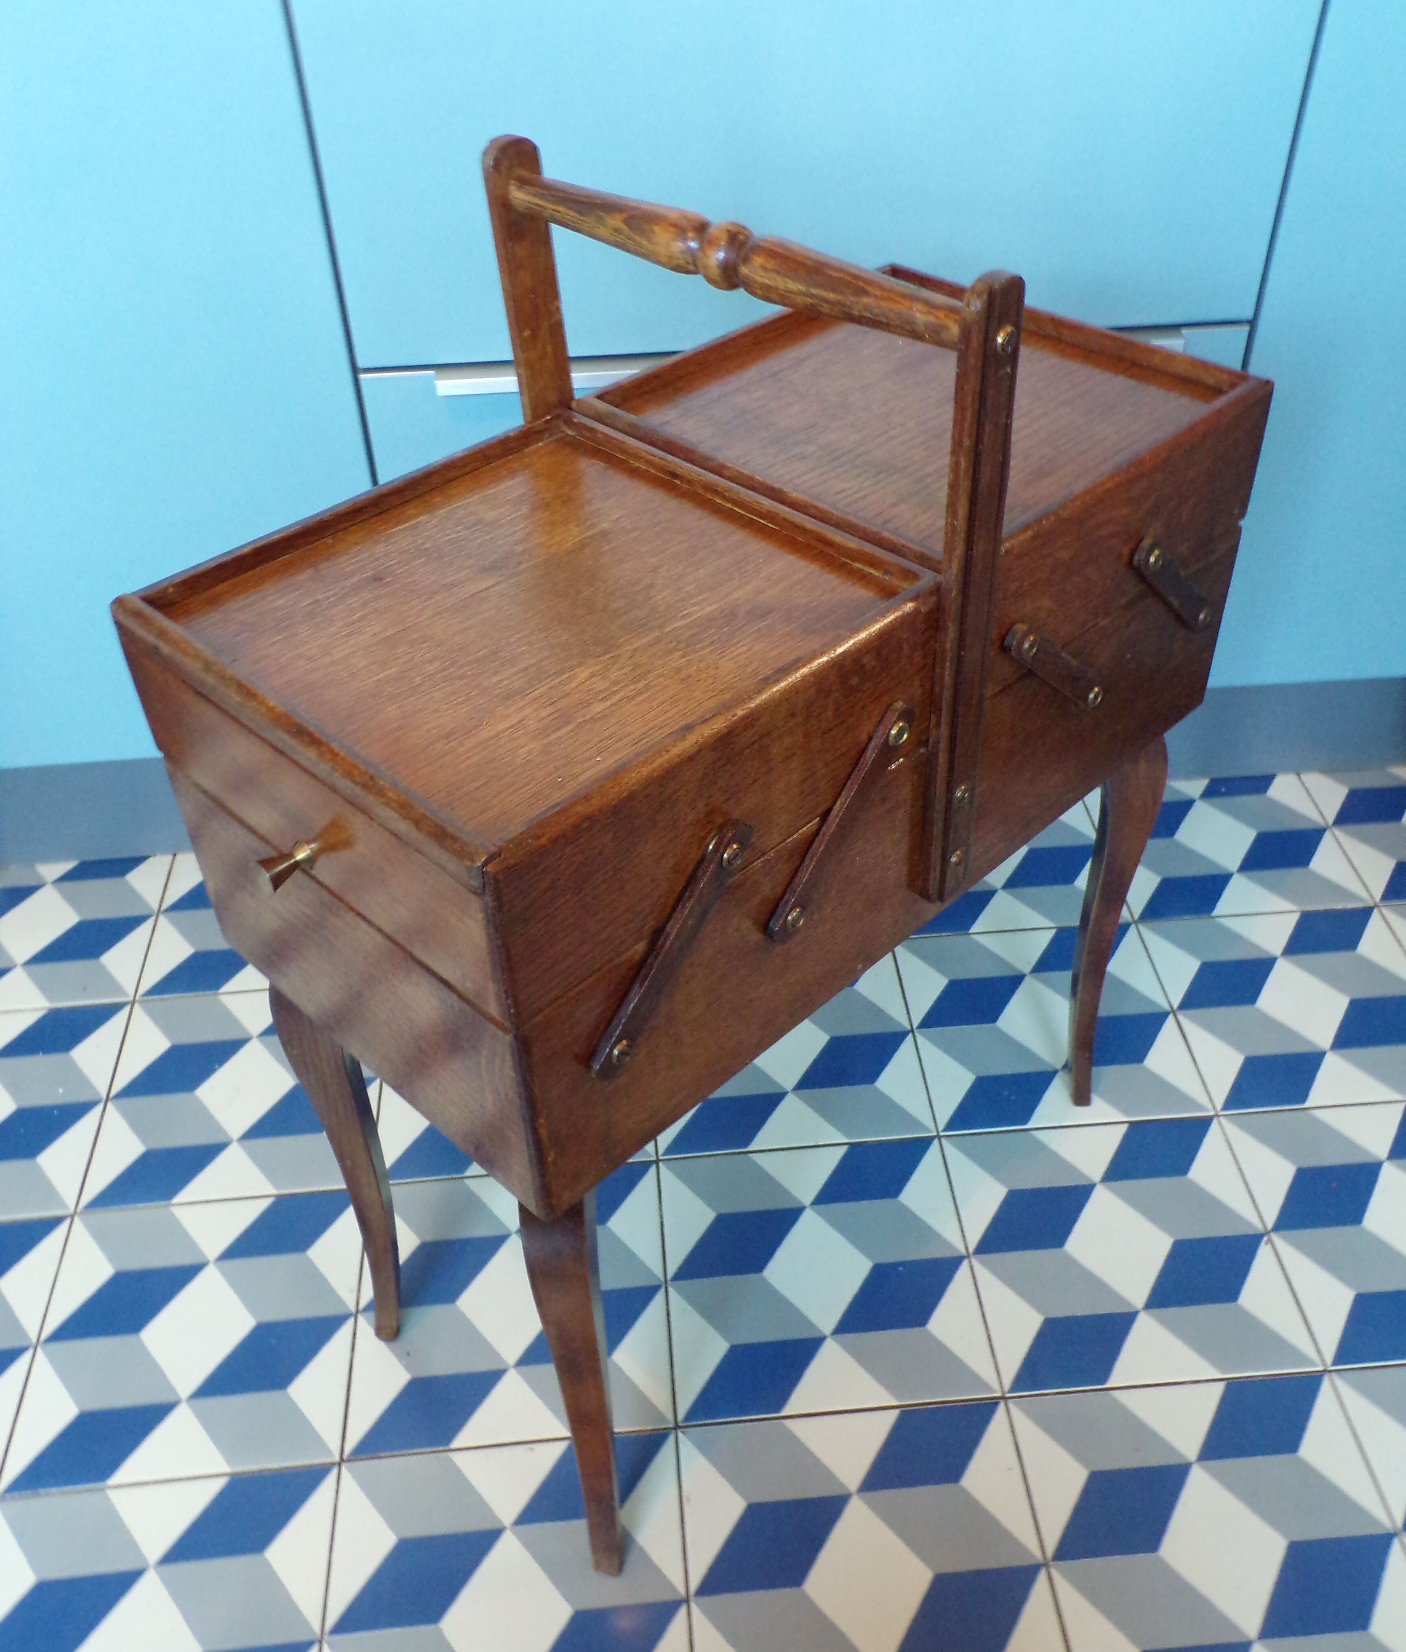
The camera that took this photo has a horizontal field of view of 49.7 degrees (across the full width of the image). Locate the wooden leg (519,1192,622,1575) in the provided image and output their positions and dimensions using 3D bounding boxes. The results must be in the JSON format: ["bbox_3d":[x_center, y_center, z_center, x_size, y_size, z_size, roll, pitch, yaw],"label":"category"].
[{"bbox_3d":[-0.059,0.274,0.740,0.031,0.354,0.041,-1,40,1],"label":"wooden leg"}]

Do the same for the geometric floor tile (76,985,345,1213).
[{"bbox_3d":[-0.339,0.198,1.129,0.199,0.010,0.199,-4,40,-3],"label":"geometric floor tile"}]

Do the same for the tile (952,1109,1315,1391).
[{"bbox_3d":[0.275,0.280,1.002,0.199,0.010,0.199,-4,40,-3],"label":"tile"}]

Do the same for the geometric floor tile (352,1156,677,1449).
[{"bbox_3d":[-0.123,0.310,0.984,0.199,0.010,0.199,-4,40,-3],"label":"geometric floor tile"}]

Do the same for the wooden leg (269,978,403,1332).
[{"bbox_3d":[-0.202,0.185,0.853,0.041,0.354,0.031,-1,40,1],"label":"wooden leg"}]

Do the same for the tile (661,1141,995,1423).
[{"bbox_3d":[0.076,0.295,0.993,0.199,0.010,0.199,-4,40,-3],"label":"tile"}]

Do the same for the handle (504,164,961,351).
[{"bbox_3d":[0.006,-0.232,0.617,0.028,0.028,0.246,-33,49,-32],"label":"handle"}]

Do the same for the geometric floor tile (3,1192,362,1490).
[{"bbox_3d":[-0.323,0.325,0.975,0.199,0.010,0.199,-4,40,-3],"label":"geometric floor tile"}]

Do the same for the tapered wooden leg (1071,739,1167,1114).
[{"bbox_3d":[0.263,0.061,0.981,0.041,0.354,0.031,-1,40,1],"label":"tapered wooden leg"}]

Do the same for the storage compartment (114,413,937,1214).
[{"bbox_3d":[-0.067,-0.023,0.672,0.236,0.190,0.238,-33,49,-32],"label":"storage compartment"}]

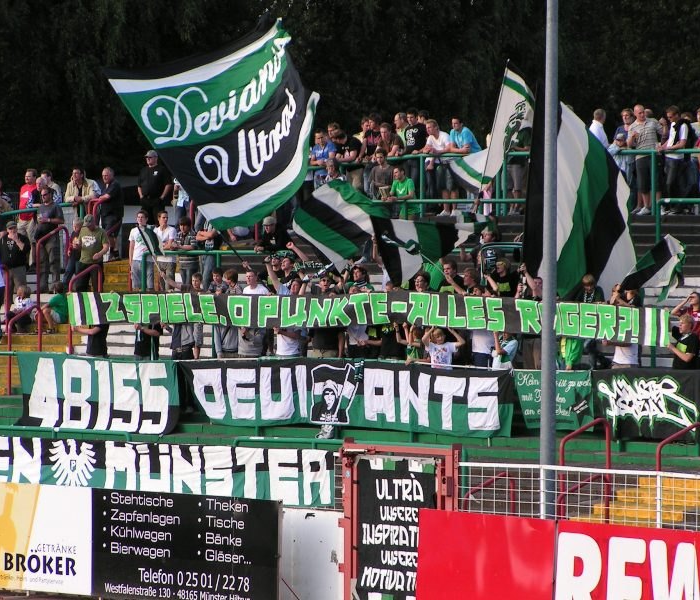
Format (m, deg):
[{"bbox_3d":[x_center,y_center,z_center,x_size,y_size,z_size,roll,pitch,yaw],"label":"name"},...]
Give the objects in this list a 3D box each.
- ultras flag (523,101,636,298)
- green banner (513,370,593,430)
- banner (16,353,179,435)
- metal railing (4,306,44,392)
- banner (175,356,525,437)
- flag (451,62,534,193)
[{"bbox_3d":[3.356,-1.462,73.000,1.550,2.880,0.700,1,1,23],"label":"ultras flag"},{"bbox_3d":[2.805,1.387,69.848,0.120,0.849,1.494,0,1,-45],"label":"green banner"},{"bbox_3d":[-3.936,1.426,76.245,0.300,1.172,3.630,0,1,-45],"label":"banner"},{"bbox_3d":[-5.143,0.783,79.000,0.080,1.420,0.720,1,1,45],"label":"metal railing"},{"bbox_3d":[-0.174,1.366,72.654,0.250,1.035,6.727,0,1,-45],"label":"banner"},{"bbox_3d":[2.155,-2.594,75.500,1.200,1.930,0.550,1,1,23],"label":"flag"}]

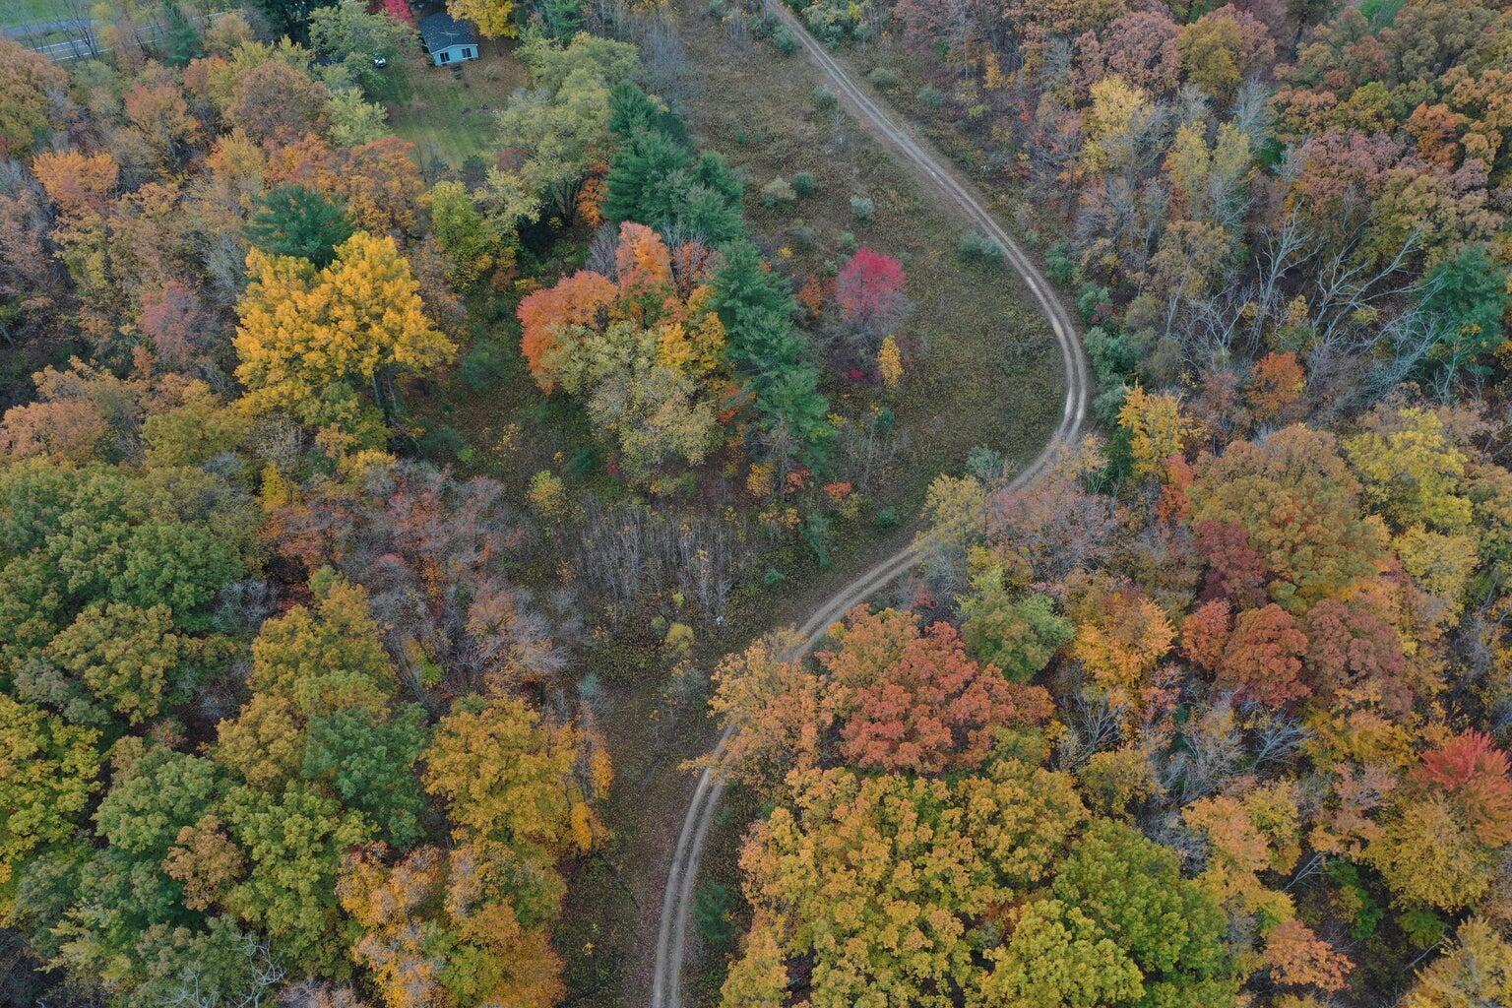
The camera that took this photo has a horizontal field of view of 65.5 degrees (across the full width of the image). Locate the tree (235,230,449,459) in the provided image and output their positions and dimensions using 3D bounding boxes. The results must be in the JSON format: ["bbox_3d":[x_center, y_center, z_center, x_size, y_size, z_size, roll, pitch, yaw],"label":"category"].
[{"bbox_3d":[-51.970,-20.490,150.320,26.690,26.000,25.000,0,49,0],"label":"tree"}]

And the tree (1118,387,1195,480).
[{"bbox_3d":[49.760,-8.250,146.490,8.890,15.500,9.500,0,49,0],"label":"tree"}]

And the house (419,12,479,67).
[{"bbox_3d":[-59.440,-90.250,226.850,8.600,3.800,14.130,-17,51,-14],"label":"house"}]

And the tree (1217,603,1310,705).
[{"bbox_3d":[52.580,16.970,123.510,8.420,16.500,9.000,0,49,0],"label":"tree"}]

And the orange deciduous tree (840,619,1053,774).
[{"bbox_3d":[18.890,20.740,119.170,21.150,18.000,16.000,0,49,0],"label":"orange deciduous tree"}]

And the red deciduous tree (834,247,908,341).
[{"bbox_3d":[16.200,-29.230,166.060,10.250,14.000,10.500,0,49,0],"label":"red deciduous tree"}]

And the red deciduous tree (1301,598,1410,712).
[{"bbox_3d":[61.840,17.010,123.150,9.540,17.000,10.000,0,49,0],"label":"red deciduous tree"}]

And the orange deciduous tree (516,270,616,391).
[{"bbox_3d":[-25.390,-22.460,158.060,13.240,17.000,12.500,0,49,0],"label":"orange deciduous tree"}]

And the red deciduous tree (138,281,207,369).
[{"bbox_3d":[-79.370,-23.730,160.530,7.370,15.000,8.200,0,49,0],"label":"red deciduous tree"}]

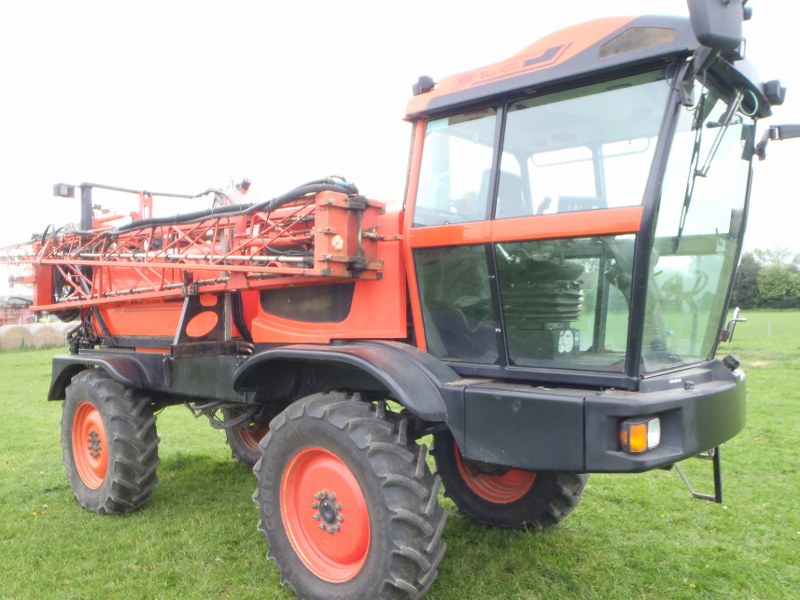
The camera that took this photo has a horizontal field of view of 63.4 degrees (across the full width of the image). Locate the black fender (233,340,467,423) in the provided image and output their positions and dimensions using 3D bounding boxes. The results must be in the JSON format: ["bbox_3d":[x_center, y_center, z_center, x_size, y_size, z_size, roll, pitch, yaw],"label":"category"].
[{"bbox_3d":[-0.372,0.457,4.136,1.718,0.380,0.455,-2,0,42],"label":"black fender"}]

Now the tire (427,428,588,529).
[{"bbox_3d":[0.907,1.262,5.527,1.380,1.380,0.386,-2,0,40],"label":"tire"}]

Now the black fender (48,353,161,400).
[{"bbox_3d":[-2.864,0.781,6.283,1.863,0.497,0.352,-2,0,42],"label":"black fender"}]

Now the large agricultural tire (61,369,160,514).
[{"bbox_3d":[-2.835,1.374,6.294,1.380,1.380,0.386,-2,0,42],"label":"large agricultural tire"}]

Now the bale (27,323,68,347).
[{"bbox_3d":[-17.159,1.752,31.500,1.300,1.250,1.200,-2,0,27],"label":"bale"}]

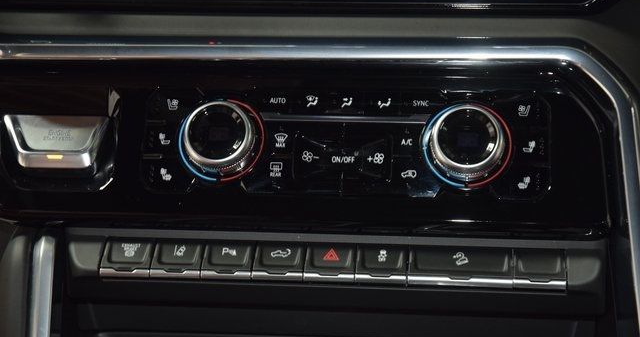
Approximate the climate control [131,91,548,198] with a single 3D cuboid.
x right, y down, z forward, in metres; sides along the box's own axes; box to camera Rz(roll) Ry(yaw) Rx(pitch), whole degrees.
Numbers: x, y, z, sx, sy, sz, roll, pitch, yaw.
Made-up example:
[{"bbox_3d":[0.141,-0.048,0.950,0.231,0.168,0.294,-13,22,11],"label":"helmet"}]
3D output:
[{"bbox_3d":[0.012,-0.011,0.664,0.184,0.045,0.018,1,-17,6],"label":"climate control"}]

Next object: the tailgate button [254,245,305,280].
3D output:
[{"bbox_3d":[-0.019,0.043,0.659,0.022,0.015,0.008,1,-30,6],"label":"tailgate button"}]

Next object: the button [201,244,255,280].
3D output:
[{"bbox_3d":[-0.041,0.042,0.661,0.022,0.015,0.008,1,-30,6],"label":"button"}]

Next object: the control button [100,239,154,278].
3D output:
[{"bbox_3d":[-0.088,0.041,0.666,0.022,0.015,0.008,1,-30,6],"label":"control button"}]

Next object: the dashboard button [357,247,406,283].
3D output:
[{"bbox_3d":[0.028,0.043,0.654,0.022,0.015,0.008,1,-30,6],"label":"dashboard button"}]

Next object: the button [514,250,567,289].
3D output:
[{"bbox_3d":[0.098,0.045,0.647,0.022,0.015,0.008,1,-30,6],"label":"button"}]

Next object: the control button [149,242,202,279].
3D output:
[{"bbox_3d":[-0.065,0.042,0.663,0.022,0.015,0.008,1,-30,6],"label":"control button"}]

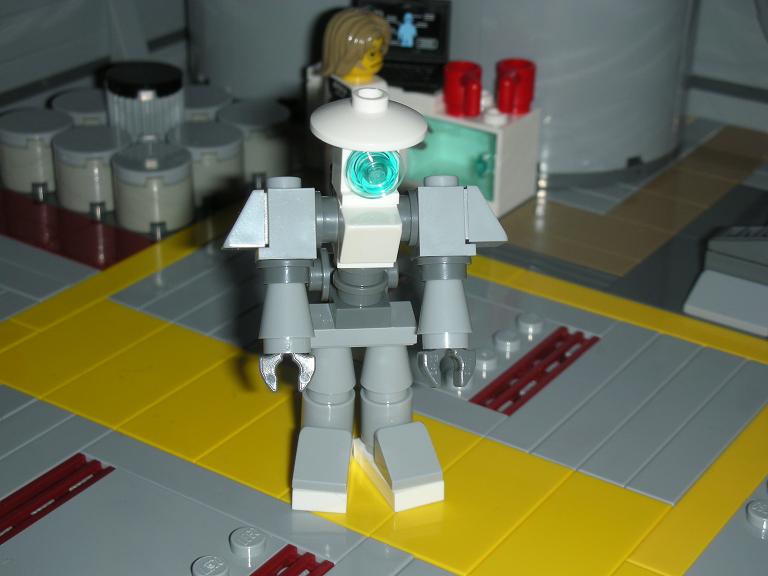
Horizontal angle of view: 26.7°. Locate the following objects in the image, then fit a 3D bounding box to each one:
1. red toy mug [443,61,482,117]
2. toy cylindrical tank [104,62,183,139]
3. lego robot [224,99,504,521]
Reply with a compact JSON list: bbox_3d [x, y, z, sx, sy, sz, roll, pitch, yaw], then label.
[{"bbox_3d":[0.016,-0.039,0.323,0.007,0.009,0.010,-10,29,-21],"label":"red toy mug"},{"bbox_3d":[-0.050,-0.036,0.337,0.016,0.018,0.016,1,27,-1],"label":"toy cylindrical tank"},{"bbox_3d":[-0.003,0.001,0.230,0.040,0.059,0.021,-2,27,-6],"label":"lego robot"}]

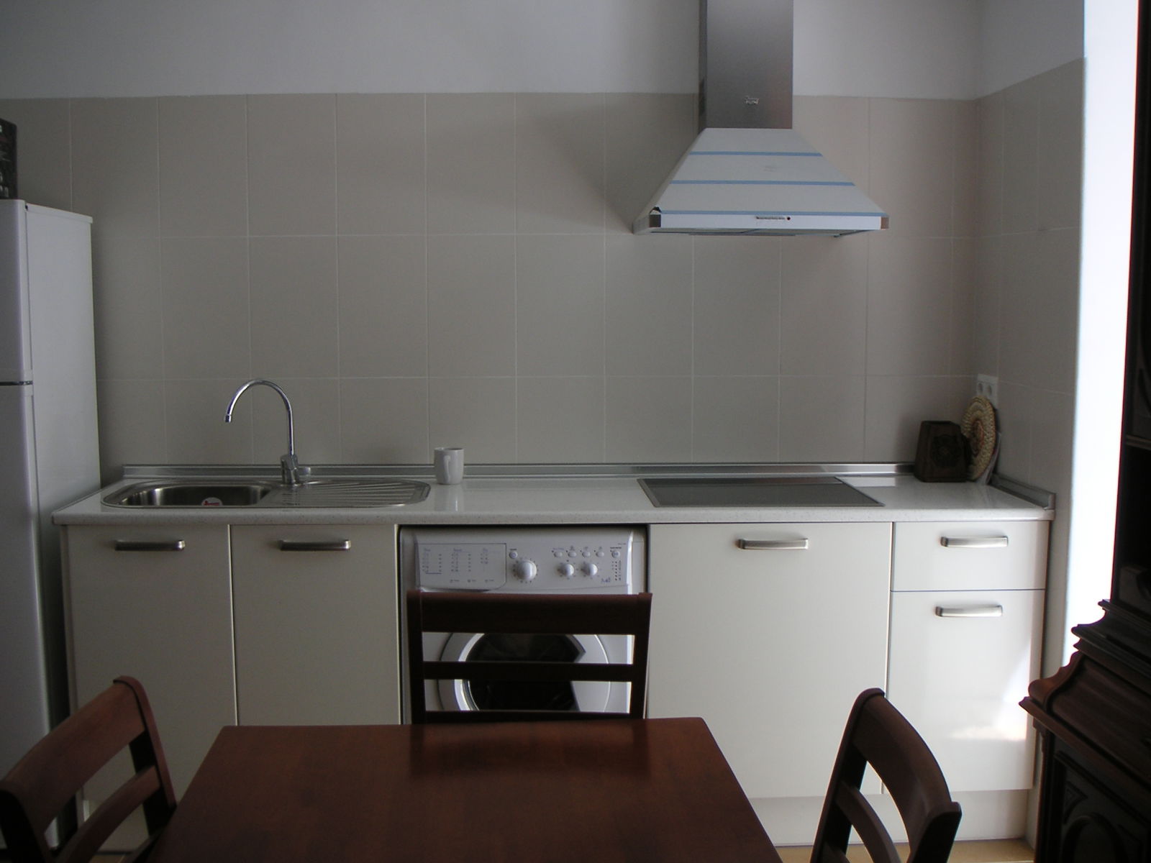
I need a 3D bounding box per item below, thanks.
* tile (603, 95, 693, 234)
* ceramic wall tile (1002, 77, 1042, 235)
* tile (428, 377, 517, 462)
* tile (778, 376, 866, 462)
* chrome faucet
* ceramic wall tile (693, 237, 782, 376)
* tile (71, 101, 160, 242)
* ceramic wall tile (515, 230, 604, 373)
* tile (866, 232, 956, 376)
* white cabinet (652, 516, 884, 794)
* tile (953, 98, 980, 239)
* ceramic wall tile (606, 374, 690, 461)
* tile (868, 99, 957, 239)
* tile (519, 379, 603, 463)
[{"bbox_3d":[0.207,-0.750,3.547,0.250,0.398,0.010,0,5,-1],"label":"tile"},{"bbox_3d":[1.149,-0.701,3.251,0.010,0.390,0.250,0,6,-2],"label":"ceramic wall tile"},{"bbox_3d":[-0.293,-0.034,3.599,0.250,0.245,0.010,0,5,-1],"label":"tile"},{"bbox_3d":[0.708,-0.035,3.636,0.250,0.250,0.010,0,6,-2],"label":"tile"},{"bbox_3d":[-0.840,0.004,3.421,0.228,0.285,0.060,-2,6,-14],"label":"chrome faucet"},{"bbox_3d":[0.460,-0.356,3.595,0.250,0.400,0.010,0,6,-2],"label":"ceramic wall tile"},{"bbox_3d":[-1.276,-0.733,3.511,0.250,0.398,0.010,0,5,-1],"label":"tile"},{"bbox_3d":[-0.043,-0.355,3.571,0.250,0.400,0.010,0,6,-2],"label":"ceramic wall tile"},{"bbox_3d":[0.953,-0.354,3.601,0.250,0.396,0.010,0,6,-2],"label":"tile"},{"bbox_3d":[0.462,0.538,3.372,0.600,0.700,0.580,0,6,-2],"label":"white cabinet"},{"bbox_3d":[1.103,-0.739,3.564,0.072,0.396,0.010,0,6,-2],"label":"tile"},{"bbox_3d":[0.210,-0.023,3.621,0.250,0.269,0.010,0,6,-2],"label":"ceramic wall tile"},{"bbox_3d":[0.944,-0.744,3.566,0.250,0.398,0.010,0,5,-1],"label":"tile"},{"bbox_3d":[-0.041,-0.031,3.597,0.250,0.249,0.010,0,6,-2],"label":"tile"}]

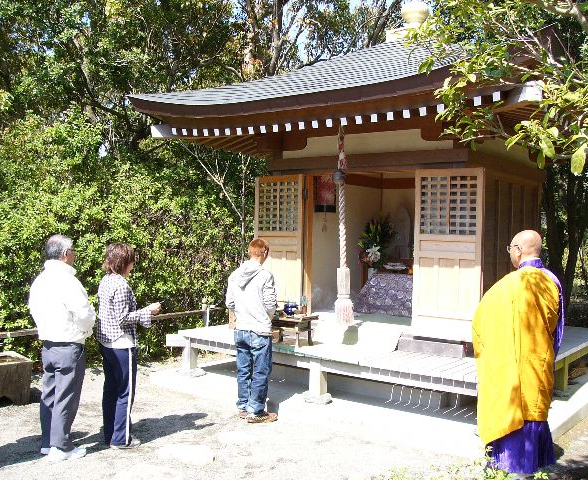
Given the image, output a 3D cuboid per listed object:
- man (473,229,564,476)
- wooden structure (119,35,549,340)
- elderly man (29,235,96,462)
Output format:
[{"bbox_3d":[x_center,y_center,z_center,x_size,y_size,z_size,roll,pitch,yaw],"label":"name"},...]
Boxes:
[{"bbox_3d":[1.643,0.785,4.850,0.650,1.730,0.480,1,1,-17],"label":"man"},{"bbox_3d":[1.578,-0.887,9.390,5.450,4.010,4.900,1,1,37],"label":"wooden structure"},{"bbox_3d":[-1.714,0.786,4.950,0.520,1.650,0.400,1,1,36],"label":"elderly man"}]

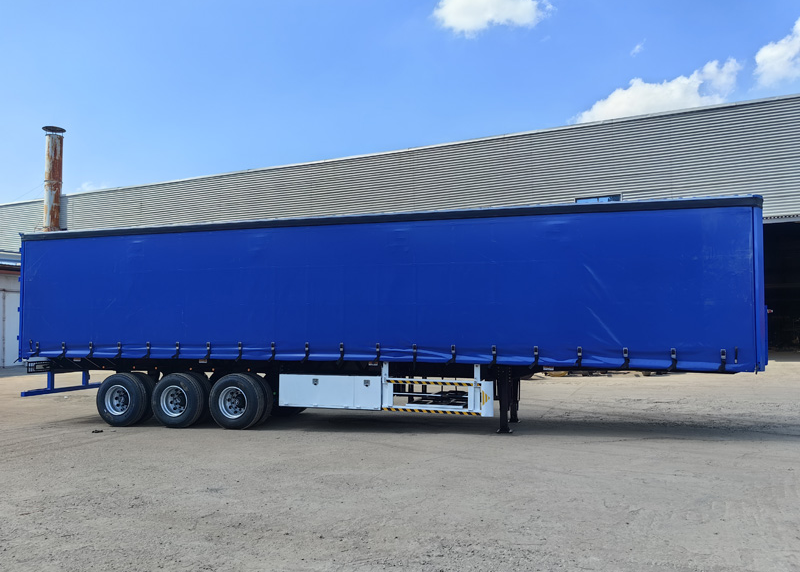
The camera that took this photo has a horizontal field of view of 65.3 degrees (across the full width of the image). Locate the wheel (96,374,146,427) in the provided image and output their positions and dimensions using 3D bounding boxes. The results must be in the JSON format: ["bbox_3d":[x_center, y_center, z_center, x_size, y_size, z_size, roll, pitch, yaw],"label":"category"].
[{"bbox_3d":[-5.609,2.297,12.626,1.070,1.065,0.300,-2,-3,17],"label":"wheel"}]

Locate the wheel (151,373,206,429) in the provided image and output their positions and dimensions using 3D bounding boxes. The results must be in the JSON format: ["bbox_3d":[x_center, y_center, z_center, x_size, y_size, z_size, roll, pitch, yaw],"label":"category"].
[{"bbox_3d":[-4.354,2.252,12.250,1.070,1.065,0.300,-2,-3,17],"label":"wheel"}]

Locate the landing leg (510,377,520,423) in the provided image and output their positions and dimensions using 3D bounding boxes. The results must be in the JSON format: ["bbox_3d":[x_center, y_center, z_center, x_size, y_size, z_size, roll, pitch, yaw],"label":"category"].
[{"bbox_3d":[2.227,2.108,12.231,0.250,1.120,0.200,-2,-3,17],"label":"landing leg"}]

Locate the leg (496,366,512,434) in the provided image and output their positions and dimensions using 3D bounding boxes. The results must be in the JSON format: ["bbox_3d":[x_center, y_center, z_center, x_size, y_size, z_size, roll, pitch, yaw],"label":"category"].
[{"bbox_3d":[1.782,1.943,10.732,0.250,1.150,0.200,-2,-3,17],"label":"leg"}]

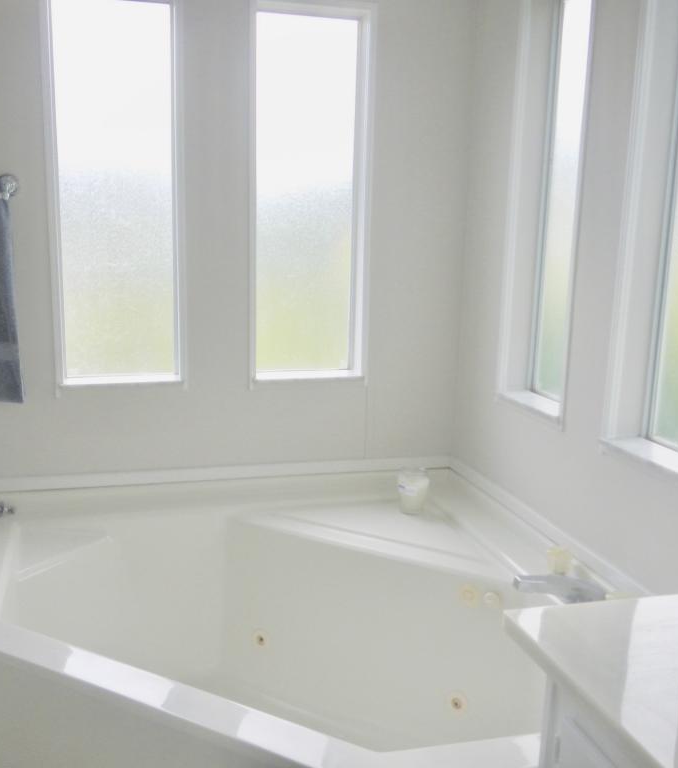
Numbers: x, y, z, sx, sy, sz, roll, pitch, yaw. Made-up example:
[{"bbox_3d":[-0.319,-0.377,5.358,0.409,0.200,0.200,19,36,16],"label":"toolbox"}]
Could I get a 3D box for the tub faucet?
[{"bbox_3d":[0.509,0.474,1.928,0.210,0.072,0.052,-2,11,-15],"label":"tub faucet"}]

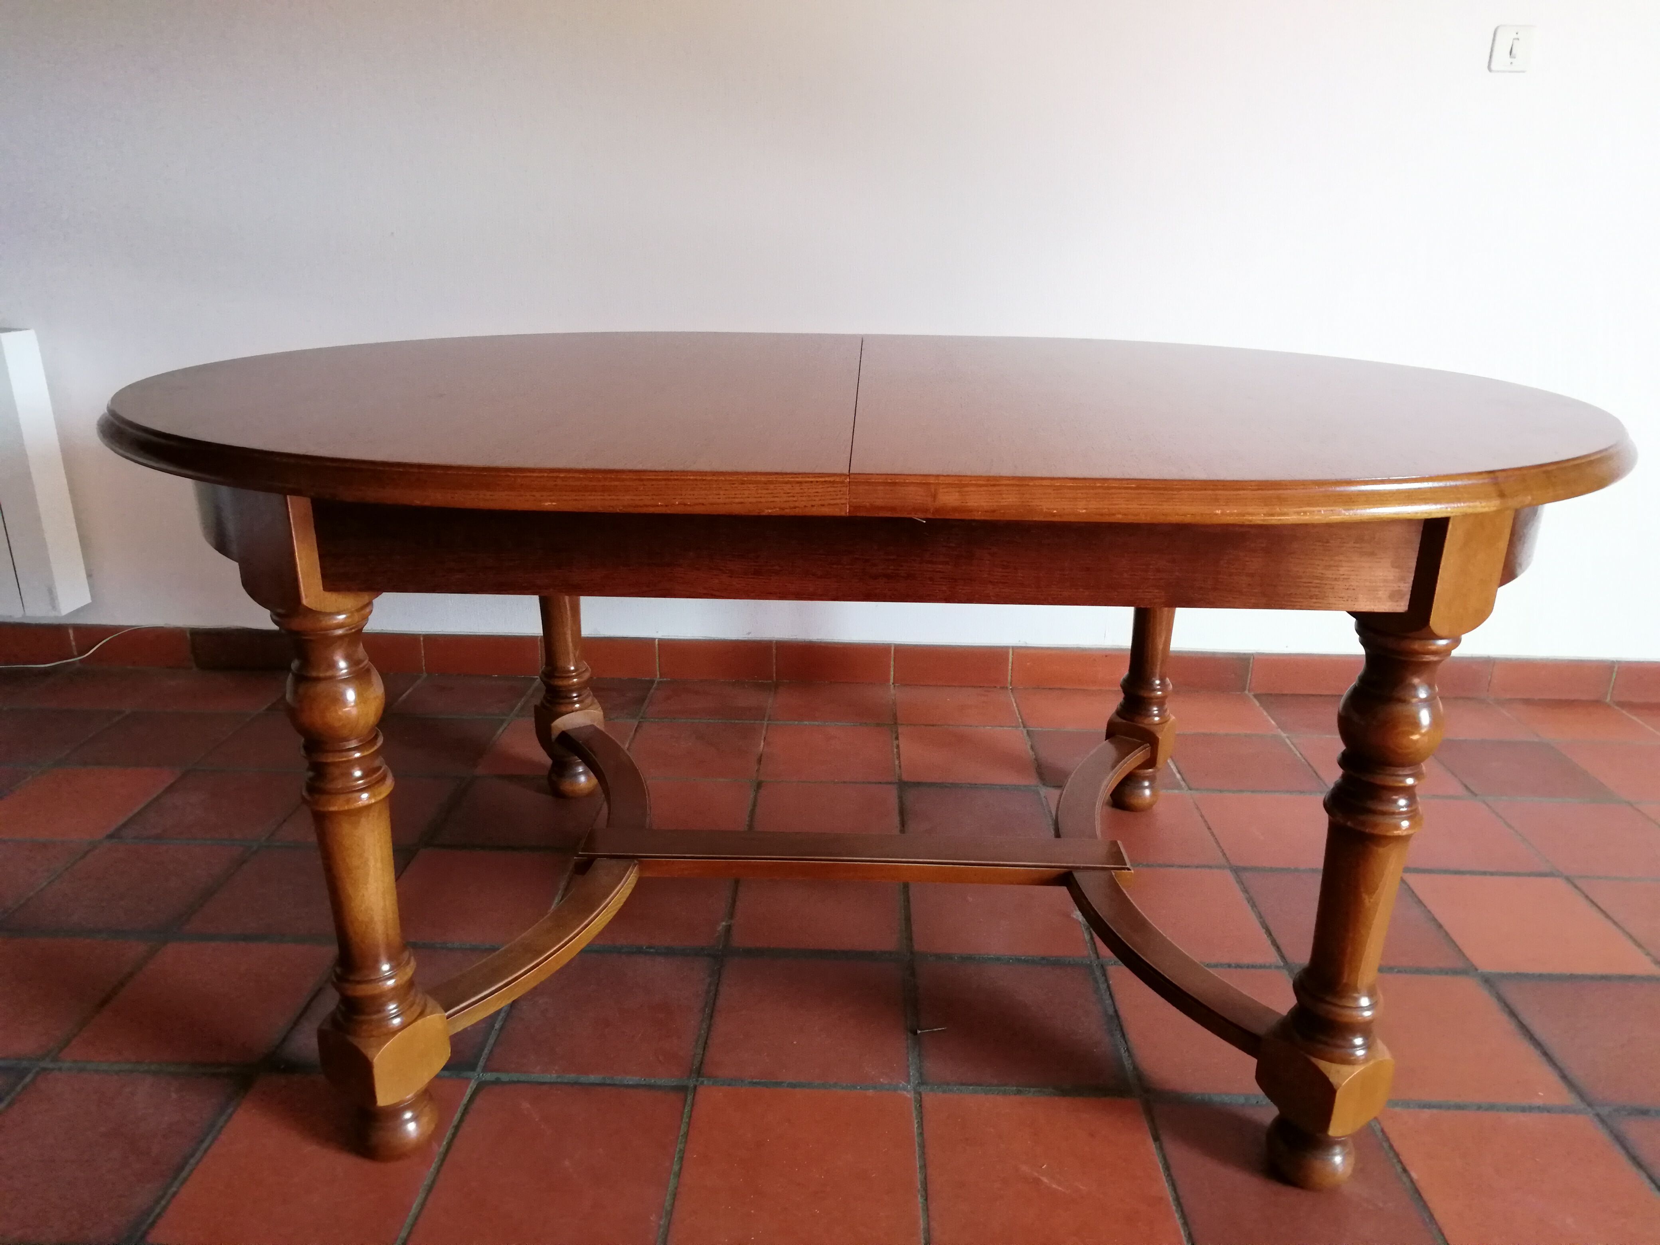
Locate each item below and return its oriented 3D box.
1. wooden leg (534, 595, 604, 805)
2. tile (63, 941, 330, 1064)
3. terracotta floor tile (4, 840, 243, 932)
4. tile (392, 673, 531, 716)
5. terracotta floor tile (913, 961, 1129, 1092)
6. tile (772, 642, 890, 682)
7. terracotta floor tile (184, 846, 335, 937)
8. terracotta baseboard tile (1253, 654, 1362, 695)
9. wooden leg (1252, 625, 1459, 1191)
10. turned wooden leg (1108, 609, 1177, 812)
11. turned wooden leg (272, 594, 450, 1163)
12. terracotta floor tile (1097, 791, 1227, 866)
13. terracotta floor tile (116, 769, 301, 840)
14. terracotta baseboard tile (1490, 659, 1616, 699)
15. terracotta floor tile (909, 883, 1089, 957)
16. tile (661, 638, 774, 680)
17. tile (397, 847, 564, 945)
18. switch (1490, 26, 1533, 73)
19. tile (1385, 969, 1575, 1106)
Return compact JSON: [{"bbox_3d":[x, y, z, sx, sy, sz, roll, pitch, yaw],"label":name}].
[{"bbox_3d":[-0.441,0.001,1.912,0.100,0.602,0.100,-10,21,-28],"label":"wooden leg"},{"bbox_3d":[-0.798,0.492,1.490,0.245,0.015,0.240,1,19,1],"label":"tile"},{"bbox_3d":[-1.050,0.403,1.734,0.242,0.015,0.239,1,19,1],"label":"terracotta floor tile"},{"bbox_3d":[-0.771,0.159,2.439,0.243,0.015,0.224,1,19,1],"label":"tile"},{"bbox_3d":[0.230,0.500,1.430,0.241,0.015,0.241,1,19,1],"label":"terracotta floor tile"},{"bbox_3d":[0.009,0.086,2.477,0.245,0.091,0.012,1,19,1],"label":"tile"},{"bbox_3d":[-0.777,0.400,1.697,0.240,0.014,0.240,1,19,1],"label":"terracotta floor tile"},{"bbox_3d":[1.020,0.106,2.441,0.247,0.095,0.012,1,19,1],"label":"terracotta baseboard tile"},{"bbox_3d":[0.505,0.282,1.107,0.103,0.622,0.103,-10,21,-28],"label":"wooden leg"},{"bbox_3d":[0.540,-0.029,1.893,0.098,0.735,0.098,12,22,29],"label":"turned wooden leg"},{"bbox_3d":[-0.454,0.269,1.129,0.100,0.602,0.100,13,22,31],"label":"turned wooden leg"},{"bbox_3d":[0.510,0.350,1.945,0.246,0.015,0.246,1,19,1],"label":"terracotta floor tile"},{"bbox_3d":[-1.028,0.314,1.949,0.242,0.015,0.240,1,19,1],"label":"terracotta floor tile"},{"bbox_3d":[1.532,0.117,2.443,0.245,0.091,0.012,1,19,1],"label":"terracotta baseboard tile"},{"bbox_3d":[0.240,0.423,1.683,0.242,0.015,0.240,1,19,1],"label":"terracotta floor tile"},{"bbox_3d":[-0.243,0.082,2.486,0.247,0.092,0.015,1,19,1],"label":"tile"},{"bbox_3d":[-0.525,0.407,1.699,0.242,0.015,0.240,1,19,1],"label":"tile"},{"bbox_3d":[1.217,-1.026,2.059,0.073,0.074,0.011,1,19,1],"label":"switch"},{"bbox_3d":[0.735,0.511,1.417,0.241,0.015,0.241,1,19,1],"label":"tile"}]

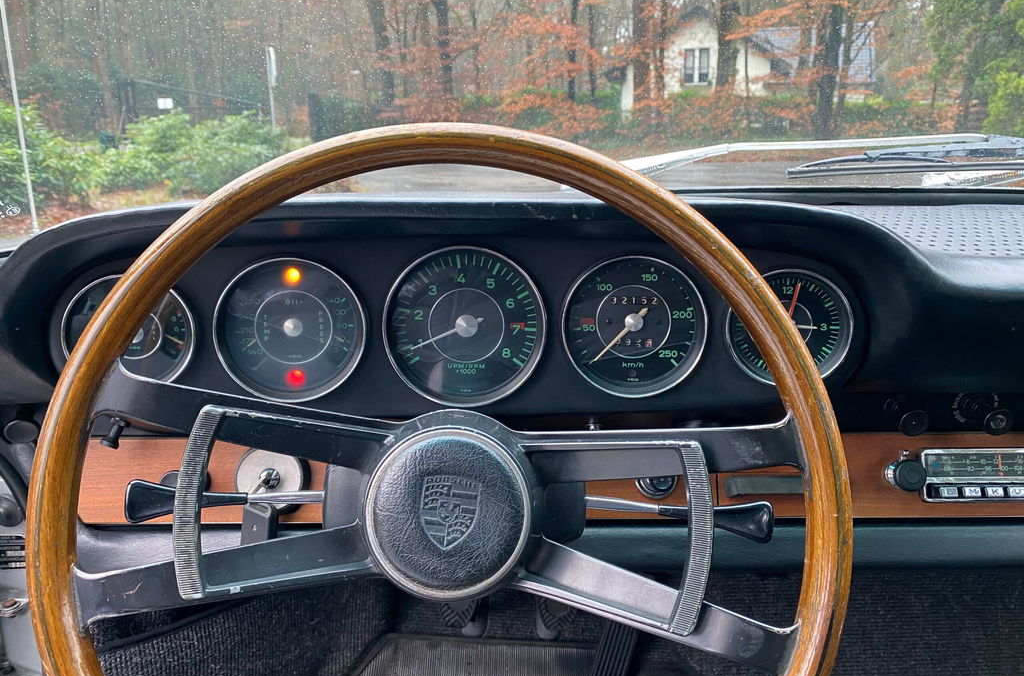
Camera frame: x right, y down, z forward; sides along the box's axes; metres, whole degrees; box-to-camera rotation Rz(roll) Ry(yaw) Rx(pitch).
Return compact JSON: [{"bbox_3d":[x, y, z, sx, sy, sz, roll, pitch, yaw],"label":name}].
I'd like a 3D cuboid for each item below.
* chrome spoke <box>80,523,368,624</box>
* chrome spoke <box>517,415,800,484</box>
[{"bbox_3d":[-0.155,0.133,0.436,0.156,0.033,0.017,-4,-11,-24],"label":"chrome spoke"},{"bbox_3d":[0.079,0.066,0.438,0.163,0.034,0.017,-7,6,24],"label":"chrome spoke"}]

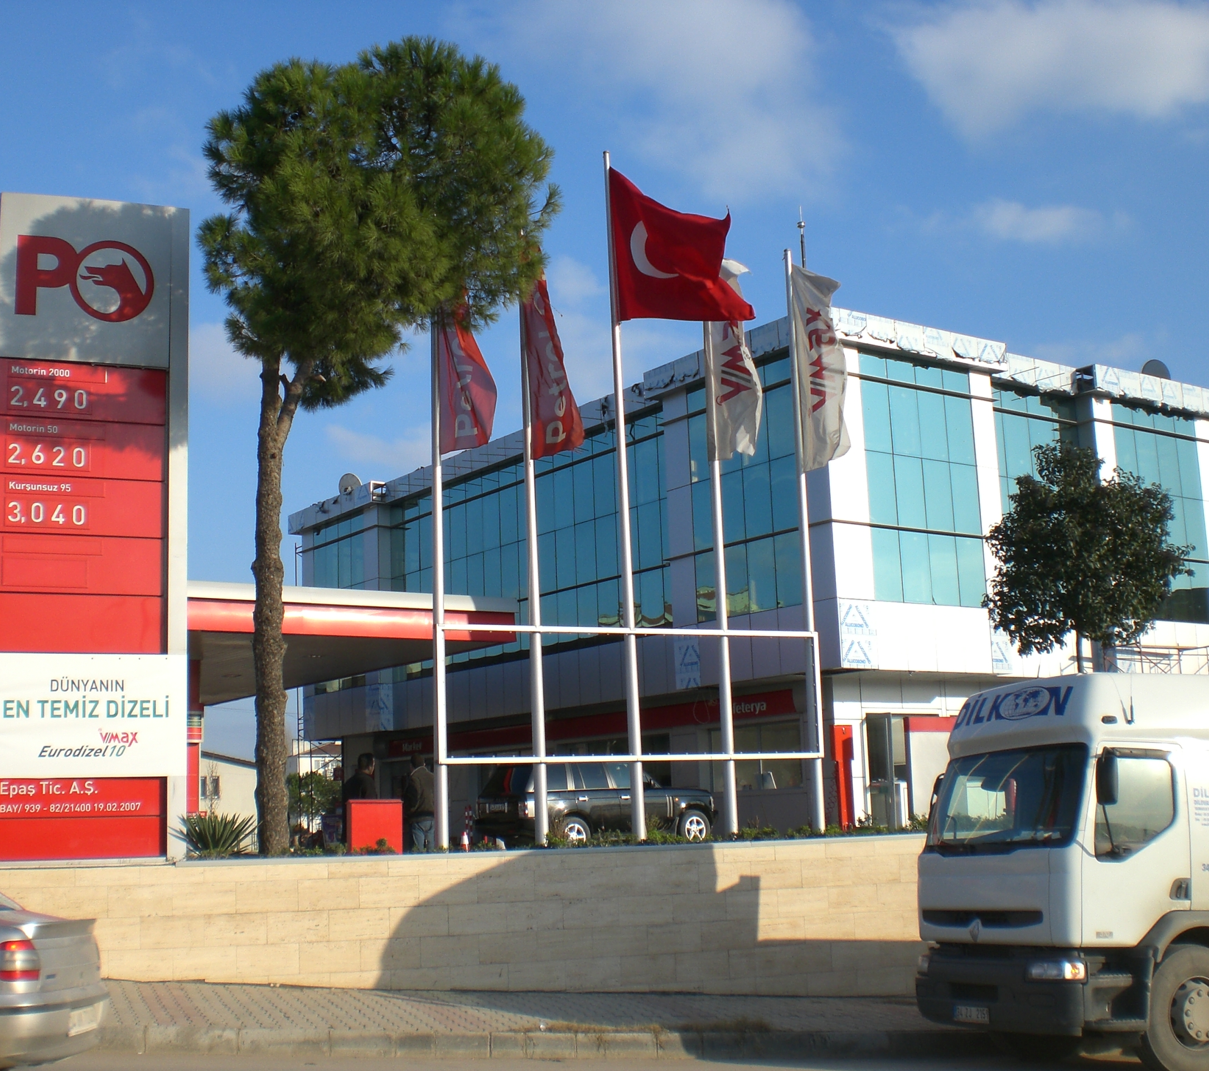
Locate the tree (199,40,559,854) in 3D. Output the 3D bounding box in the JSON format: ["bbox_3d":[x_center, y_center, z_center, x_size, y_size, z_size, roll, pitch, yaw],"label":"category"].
[{"bbox_3d":[-2.397,-1.054,16.855,3.900,8.850,3.800,1,-10,-17],"label":"tree"}]

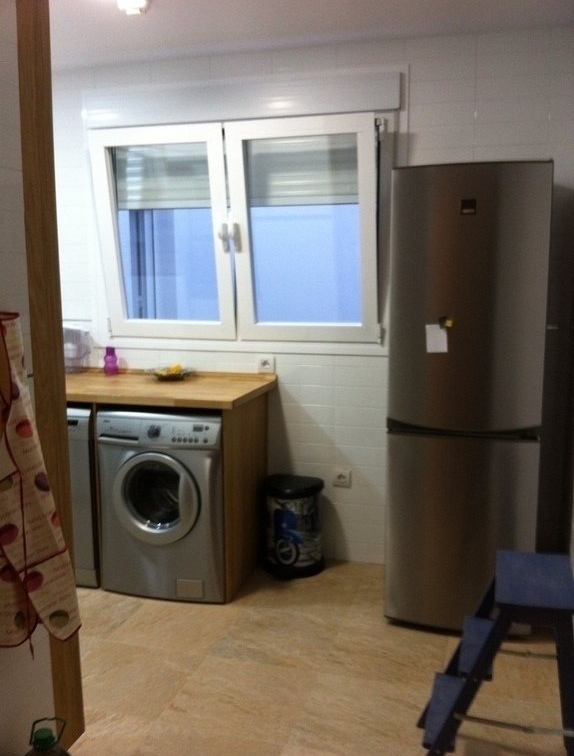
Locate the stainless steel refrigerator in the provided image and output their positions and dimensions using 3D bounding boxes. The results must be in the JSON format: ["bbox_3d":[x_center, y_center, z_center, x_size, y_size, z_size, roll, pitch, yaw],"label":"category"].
[{"bbox_3d":[0.766,0.086,3.284,0.588,1.861,0.630,2,11,16],"label":"stainless steel refrigerator"}]

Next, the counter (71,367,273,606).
[{"bbox_3d":[-0.739,0.479,3.800,1.261,0.947,0.642,2,11,16],"label":"counter"}]

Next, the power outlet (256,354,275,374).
[{"bbox_3d":[-0.106,-0.066,3.847,0.082,0.084,0.014,2,11,16],"label":"power outlet"}]

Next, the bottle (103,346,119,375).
[{"bbox_3d":[-0.891,-0.087,3.929,0.074,0.146,0.074,2,11,16],"label":"bottle"}]

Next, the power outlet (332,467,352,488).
[{"bbox_3d":[0.270,0.495,3.841,0.084,0.086,0.014,2,11,16],"label":"power outlet"}]

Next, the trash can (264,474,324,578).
[{"bbox_3d":[0.031,0.723,3.797,0.284,0.445,0.265,2,11,16],"label":"trash can"}]

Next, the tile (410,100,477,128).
[{"bbox_3d":[0.678,-1.160,3.421,0.300,0.100,0.010,2,11,16],"label":"tile"}]

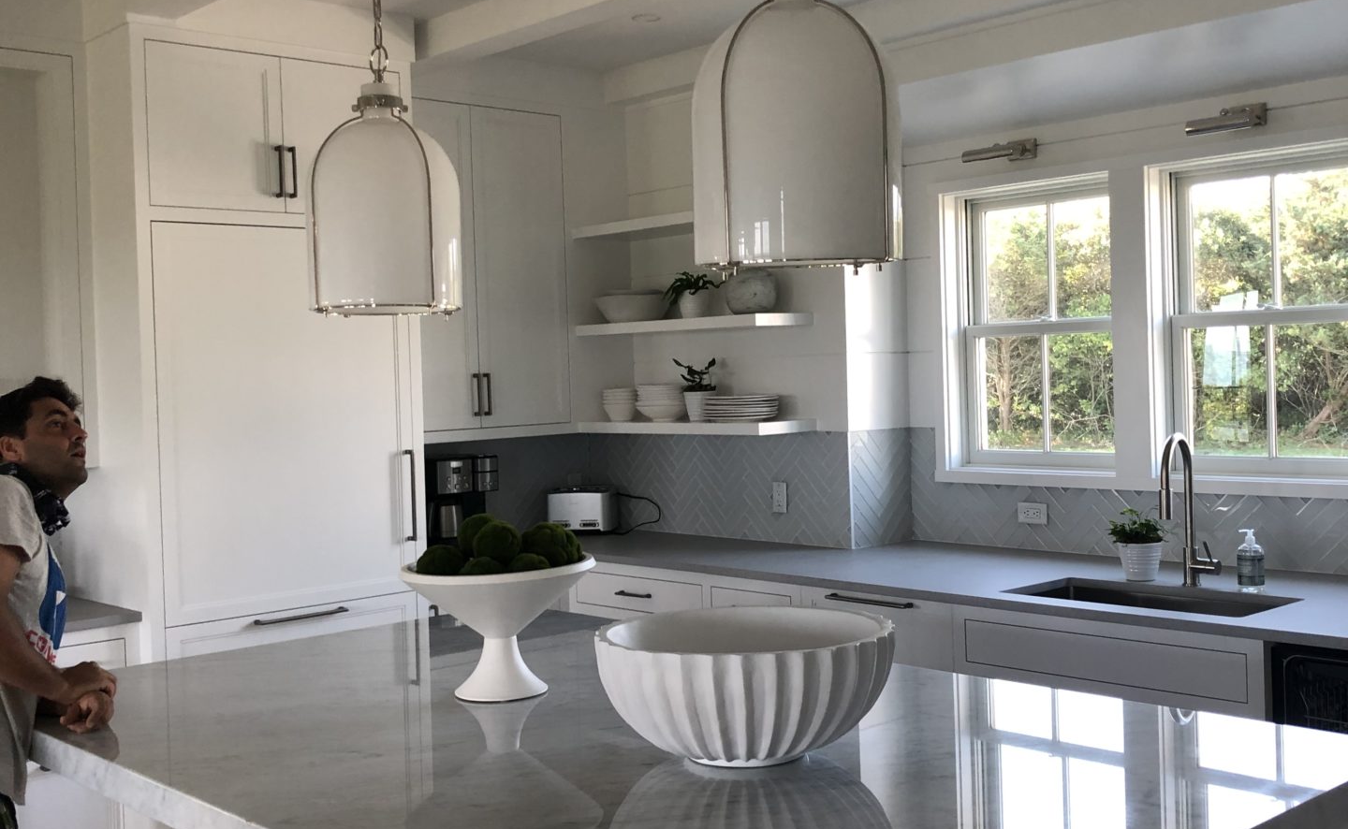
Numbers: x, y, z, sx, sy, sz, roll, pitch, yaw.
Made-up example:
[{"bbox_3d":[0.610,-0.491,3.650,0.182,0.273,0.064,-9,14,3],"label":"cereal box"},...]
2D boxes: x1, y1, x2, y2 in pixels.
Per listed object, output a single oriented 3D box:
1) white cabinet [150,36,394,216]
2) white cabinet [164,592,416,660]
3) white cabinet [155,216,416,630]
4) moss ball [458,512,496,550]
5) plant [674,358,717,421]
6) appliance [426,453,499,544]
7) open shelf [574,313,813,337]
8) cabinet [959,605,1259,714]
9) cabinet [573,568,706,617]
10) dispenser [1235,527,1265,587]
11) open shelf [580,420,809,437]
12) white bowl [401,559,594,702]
[{"bbox_3d":[-1.497,-0.920,5.032,0.913,0.515,0.600,-3,1,-43],"label":"white cabinet"},{"bbox_3d":[-1.449,0.831,5.061,0.912,0.365,0.600,-3,1,-43],"label":"white cabinet"},{"bbox_3d":[-1.433,0.015,4.949,0.905,1.245,0.560,-3,2,-43],"label":"white cabinet"},{"bbox_3d":[-0.401,0.251,3.008,0.095,0.095,0.095,-2,1,0],"label":"moss ball"},{"bbox_3d":[0.093,-0.101,5.951,0.172,0.253,0.172,-2,1,0],"label":"plant"},{"bbox_3d":[-0.912,0.363,5.903,0.300,0.376,0.260,-3,2,-43],"label":"appliance"},{"bbox_3d":[0.059,-0.364,5.949,0.320,0.044,1.075,-3,2,-43],"label":"open shelf"},{"bbox_3d":[1.375,0.937,4.179,0.600,0.745,0.960,-3,1,-43],"label":"cabinet"},{"bbox_3d":[0.051,0.672,5.657,0.520,0.135,0.715,-3,2,-43],"label":"cabinet"},{"bbox_3d":[1.726,0.428,4.347,0.080,0.172,0.076,-1,1,9],"label":"dispenser"},{"bbox_3d":[0.071,0.050,5.960,0.320,0.046,1.075,-3,2,-43],"label":"open shelf"},{"bbox_3d":[-0.355,0.436,2.967,0.395,0.265,0.395,-2,1,0],"label":"white bowl"}]

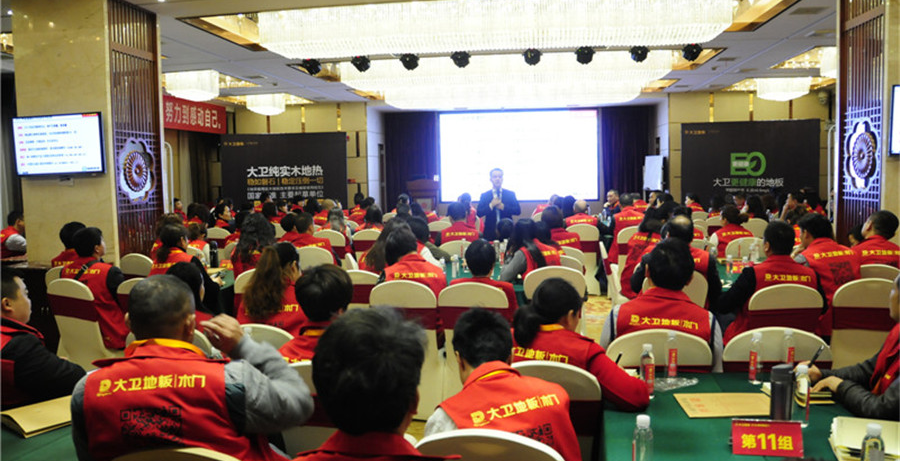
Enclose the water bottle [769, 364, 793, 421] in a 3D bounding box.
[{"bbox_3d":[1.125,0.567,2.286,0.078,0.230,0.078,0,5,8],"label":"water bottle"}]

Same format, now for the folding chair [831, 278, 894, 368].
[{"bbox_3d":[2.743,0.756,4.564,0.460,0.950,0.550,0,5,13],"label":"folding chair"}]

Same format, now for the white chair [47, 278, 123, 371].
[{"bbox_3d":[-2.513,0.794,4.965,0.460,0.950,0.550,2,6,26],"label":"white chair"}]

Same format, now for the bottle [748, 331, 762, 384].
[{"bbox_3d":[1.324,0.550,2.915,0.060,0.224,0.060,0,5,8],"label":"bottle"}]

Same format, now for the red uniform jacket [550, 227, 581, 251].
[{"bbox_3d":[1.052,0.313,6.533,0.470,0.620,0.300,-4,6,-32],"label":"red uniform jacket"}]

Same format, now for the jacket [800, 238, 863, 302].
[{"bbox_3d":[2.659,0.354,4.671,0.450,0.620,0.270,-2,4,-15],"label":"jacket"}]

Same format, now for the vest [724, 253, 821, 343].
[{"bbox_3d":[2.086,0.495,4.313,0.500,0.640,0.310,0,5,4],"label":"vest"}]

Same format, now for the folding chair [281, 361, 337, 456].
[{"bbox_3d":[-0.451,0.948,2.895,0.460,0.950,0.550,0,5,9],"label":"folding chair"}]

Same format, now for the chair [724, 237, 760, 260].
[{"bbox_3d":[3.086,0.522,7.156,0.460,0.950,0.550,0,5,8],"label":"chair"}]

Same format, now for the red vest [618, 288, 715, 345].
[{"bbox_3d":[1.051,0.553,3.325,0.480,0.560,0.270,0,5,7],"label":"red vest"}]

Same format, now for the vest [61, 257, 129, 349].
[{"bbox_3d":[-2.786,0.519,5.326,0.450,0.700,0.340,1,5,22],"label":"vest"}]

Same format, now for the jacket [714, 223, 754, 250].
[{"bbox_3d":[3.003,0.220,7.120,0.450,0.600,0.280,-1,4,-3],"label":"jacket"}]

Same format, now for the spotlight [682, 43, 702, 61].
[{"bbox_3d":[3.491,-2.572,9.700,0.280,0.250,0.250,0,5,8],"label":"spotlight"}]

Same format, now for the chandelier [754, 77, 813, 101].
[{"bbox_3d":[7.910,-3.444,15.972,1.300,0.600,1.300,-1,5,8],"label":"chandelier"}]

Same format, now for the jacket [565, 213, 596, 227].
[{"bbox_3d":[1.729,0.062,8.920,0.460,0.600,0.280,-1,4,-2],"label":"jacket"}]

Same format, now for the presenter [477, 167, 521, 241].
[{"bbox_3d":[0.592,0.115,8.058,0.540,1.740,0.360,-1,4,3],"label":"presenter"}]

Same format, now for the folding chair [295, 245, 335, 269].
[{"bbox_3d":[-1.313,0.605,7.003,0.460,0.940,0.550,0,5,12],"label":"folding chair"}]

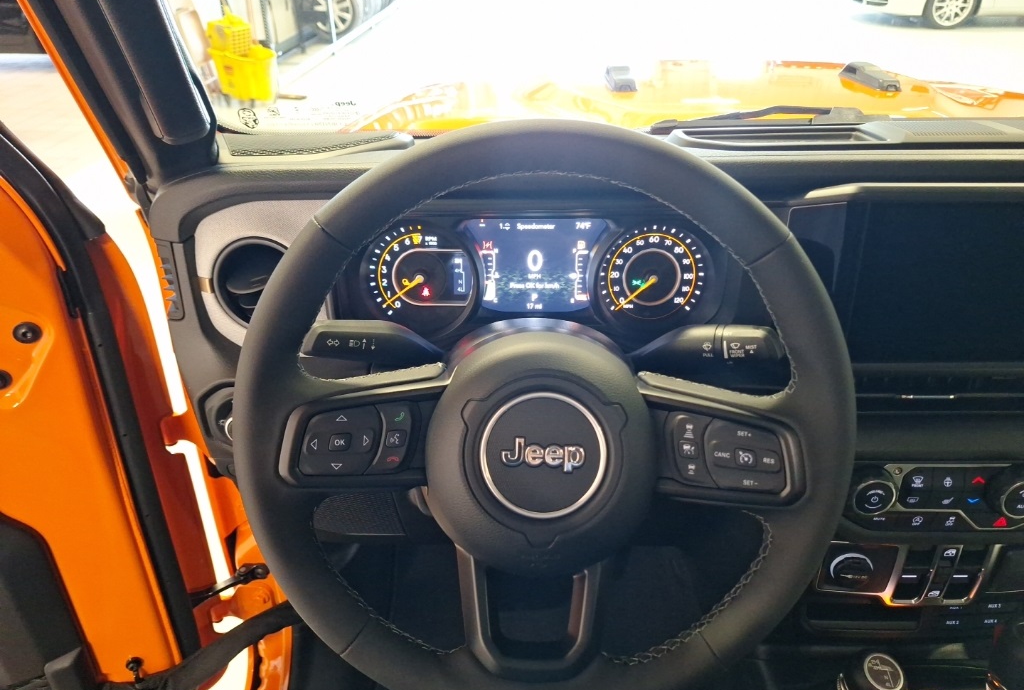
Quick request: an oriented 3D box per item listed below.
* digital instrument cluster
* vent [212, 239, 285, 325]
[{"bbox_3d":[0.023,-0.064,0.622,0.333,0.118,0.045,0,14,0],"label":"digital instrument cluster"},{"bbox_3d":[-0.222,-0.056,0.612,0.086,0.086,0.035,1,15,2],"label":"vent"}]

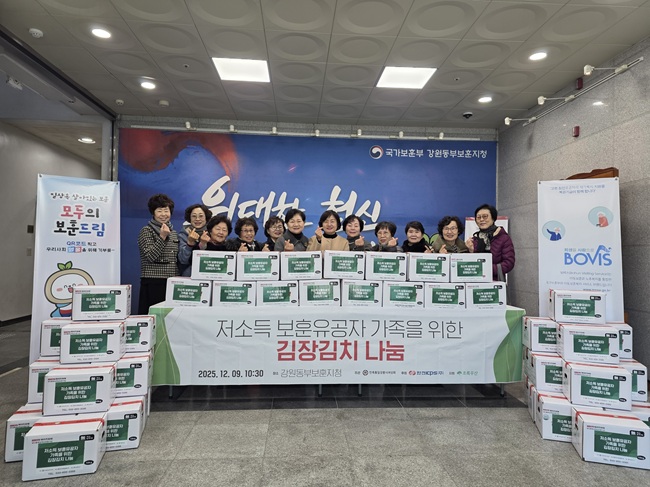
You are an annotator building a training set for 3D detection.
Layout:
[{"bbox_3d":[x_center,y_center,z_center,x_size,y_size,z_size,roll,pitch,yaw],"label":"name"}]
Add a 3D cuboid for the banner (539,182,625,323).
[{"bbox_3d":[2.070,0.362,3.498,0.600,1.800,0.050,1,-7,17],"label":"banner"}]

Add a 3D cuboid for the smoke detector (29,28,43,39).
[{"bbox_3d":[-2.653,-1.926,3.960,0.105,0.045,0.105,1,-1,-4],"label":"smoke detector"}]

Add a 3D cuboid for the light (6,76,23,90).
[{"bbox_3d":[-3.561,-1.838,4.972,0.090,0.100,0.220,1,-1,-3],"label":"light"}]

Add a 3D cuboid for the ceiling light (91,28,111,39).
[{"bbox_3d":[-2.053,-1.924,3.960,0.170,0.040,0.170,1,-1,-3],"label":"ceiling light"}]

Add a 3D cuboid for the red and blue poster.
[{"bbox_3d":[-0.224,-0.245,6.485,5.730,2.800,0.040,1,-1,-3],"label":"red and blue poster"}]

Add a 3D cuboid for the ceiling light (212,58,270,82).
[{"bbox_3d":[-0.894,-1.891,4.725,0.585,0.040,0.585,1,-1,-3],"label":"ceiling light"}]

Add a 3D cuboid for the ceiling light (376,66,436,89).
[{"bbox_3d":[0.905,-1.858,4.851,0.585,0.040,0.585,1,-1,-3],"label":"ceiling light"}]

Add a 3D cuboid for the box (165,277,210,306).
[{"bbox_3d":[-1.107,0.414,3.610,0.342,0.222,0.250,1,-1,-3],"label":"box"}]

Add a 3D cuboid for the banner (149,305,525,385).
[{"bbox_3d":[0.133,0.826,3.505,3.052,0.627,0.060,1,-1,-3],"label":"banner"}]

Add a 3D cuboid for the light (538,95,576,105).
[{"bbox_3d":[2.611,-1.638,4.875,0.360,0.100,0.110,1,-1,-3],"label":"light"}]

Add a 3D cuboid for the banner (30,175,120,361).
[{"bbox_3d":[-1.957,0.323,3.431,0.600,1.800,0.050,2,-13,-31],"label":"banner"}]

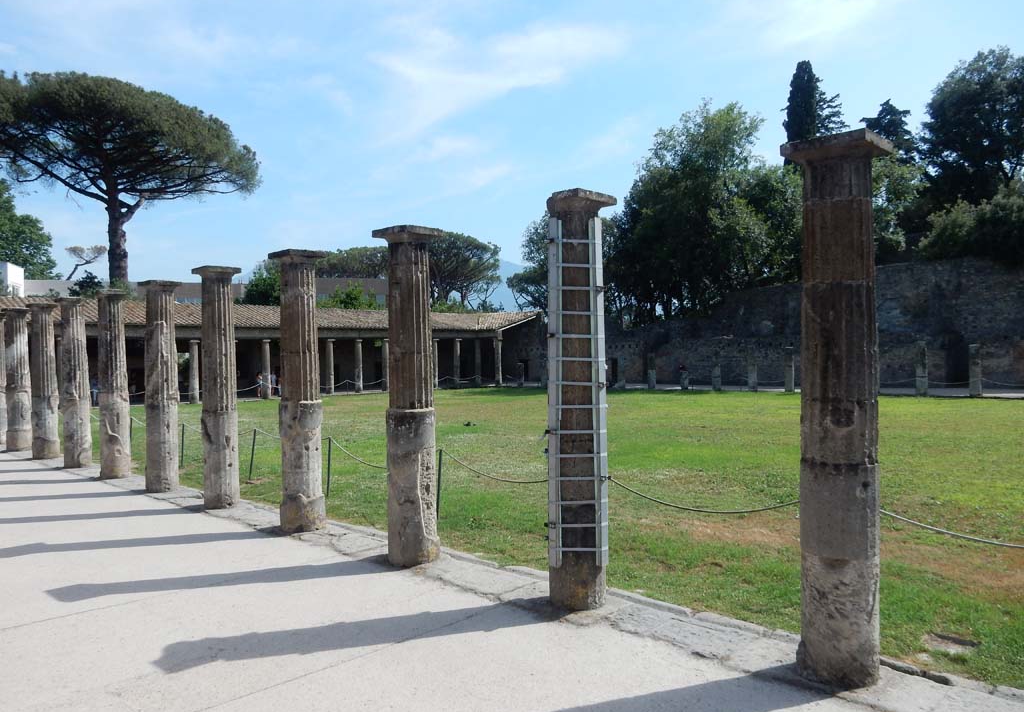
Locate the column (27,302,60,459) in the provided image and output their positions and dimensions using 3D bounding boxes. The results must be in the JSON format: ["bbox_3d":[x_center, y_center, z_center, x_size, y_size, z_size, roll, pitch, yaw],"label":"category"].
[{"bbox_3d":[-10.270,0.558,16.225,0.485,3.340,0.485,-1,0,43],"label":"column"}]

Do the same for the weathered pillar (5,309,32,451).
[{"bbox_3d":[-13.645,0.679,20.489,0.578,3.850,0.578,0,1,43],"label":"weathered pillar"}]

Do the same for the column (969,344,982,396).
[{"bbox_3d":[24.443,0.726,38.956,0.562,2.749,0.562,0,1,43],"label":"column"}]

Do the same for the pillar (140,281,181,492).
[{"bbox_3d":[-5.649,0.475,11.903,0.485,3.340,0.485,-1,0,43],"label":"pillar"}]

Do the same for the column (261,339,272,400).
[{"bbox_3d":[-15.372,0.810,46.397,0.578,3.812,0.578,0,1,43],"label":"column"}]

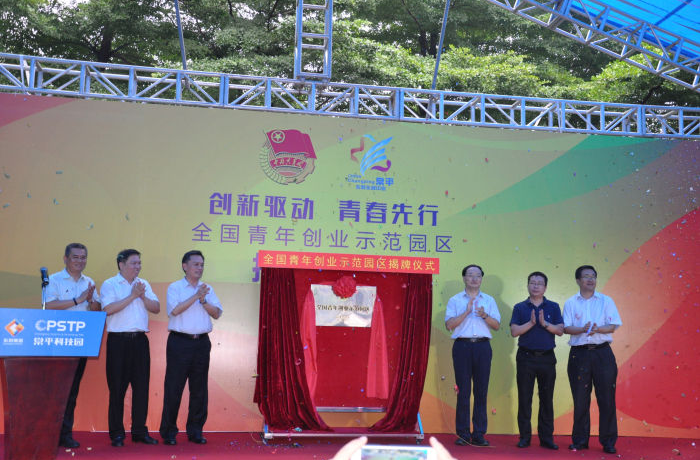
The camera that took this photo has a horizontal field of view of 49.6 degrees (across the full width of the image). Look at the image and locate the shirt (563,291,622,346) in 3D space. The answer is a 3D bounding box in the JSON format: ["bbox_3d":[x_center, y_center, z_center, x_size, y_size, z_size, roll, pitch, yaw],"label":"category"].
[{"bbox_3d":[2.302,0.840,7.186,0.550,0.537,0.310,0,-6,16],"label":"shirt"}]

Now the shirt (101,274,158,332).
[{"bbox_3d":[-1.969,0.656,6.760,0.510,0.523,0.310,7,-8,-40],"label":"shirt"}]

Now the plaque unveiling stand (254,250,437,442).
[{"bbox_3d":[-0.020,1.111,7.208,1.753,1.754,0.500,3,-6,-7],"label":"plaque unveiling stand"}]

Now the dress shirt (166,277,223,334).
[{"bbox_3d":[-1.421,0.690,6.915,0.500,0.535,0.310,6,-7,-32],"label":"dress shirt"}]

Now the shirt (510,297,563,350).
[{"bbox_3d":[1.800,0.902,7.306,0.500,0.526,0.290,1,-6,9],"label":"shirt"}]

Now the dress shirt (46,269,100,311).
[{"bbox_3d":[-2.418,0.604,6.620,0.480,0.538,0.310,7,-8,-38],"label":"dress shirt"}]

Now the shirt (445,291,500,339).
[{"bbox_3d":[1.195,0.824,7.383,0.530,0.473,0.290,2,-6,3],"label":"shirt"}]

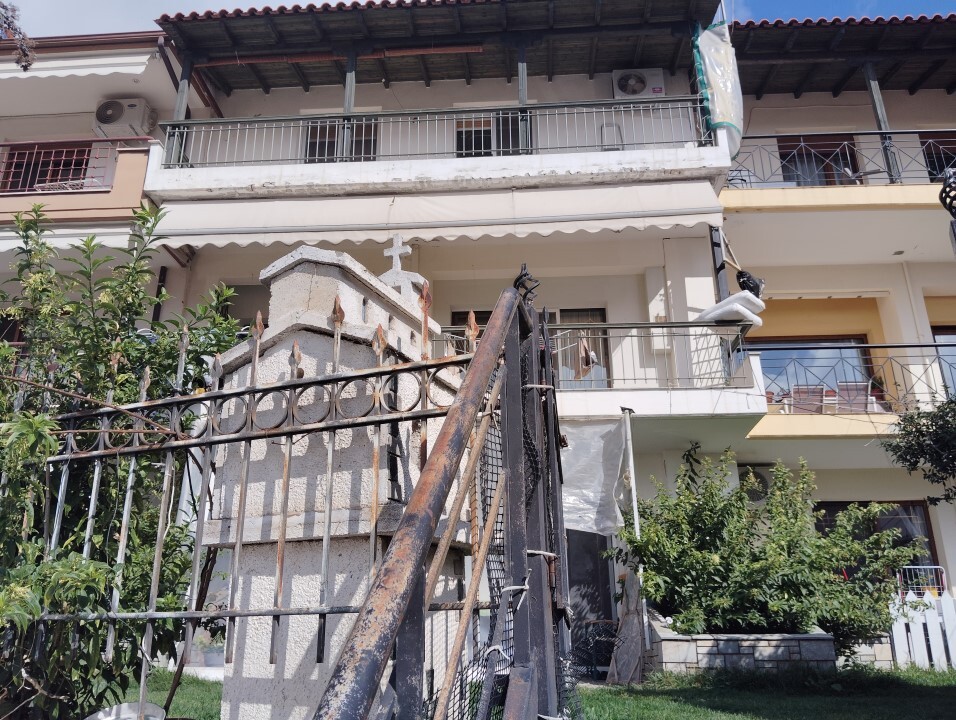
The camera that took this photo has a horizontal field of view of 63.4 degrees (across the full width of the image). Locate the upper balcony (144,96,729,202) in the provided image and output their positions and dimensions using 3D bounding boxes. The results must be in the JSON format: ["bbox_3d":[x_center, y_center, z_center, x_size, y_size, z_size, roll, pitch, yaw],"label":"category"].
[{"bbox_3d":[-0.517,-2.457,10.896,7.440,1.090,2.000,-2,-19,4],"label":"upper balcony"}]

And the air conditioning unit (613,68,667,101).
[{"bbox_3d":[2.519,-4.249,12.167,0.790,0.540,0.290,-2,-19,4],"label":"air conditioning unit"}]

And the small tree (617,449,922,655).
[{"bbox_3d":[2.926,1.905,7.874,2.850,1.950,1.900,-2,-19,4],"label":"small tree"}]

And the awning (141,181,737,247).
[{"bbox_3d":[-0.539,-1.815,9.870,7.000,0.790,0.650,-2,-19,4],"label":"awning"}]

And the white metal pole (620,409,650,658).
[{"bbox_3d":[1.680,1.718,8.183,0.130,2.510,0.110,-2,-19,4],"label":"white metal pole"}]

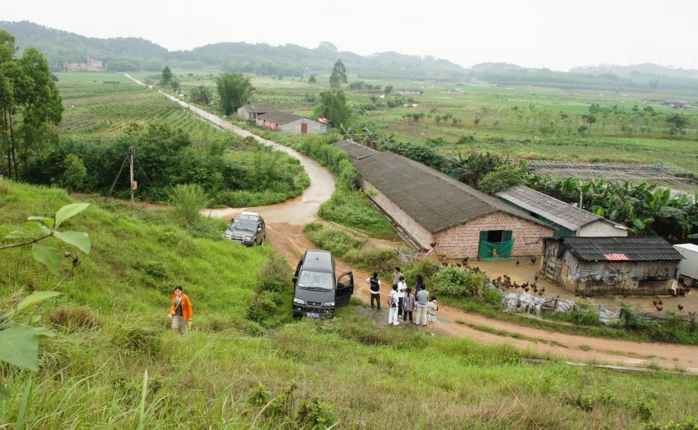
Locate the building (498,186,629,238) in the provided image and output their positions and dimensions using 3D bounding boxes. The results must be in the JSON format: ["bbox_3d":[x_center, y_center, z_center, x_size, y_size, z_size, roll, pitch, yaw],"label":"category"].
[{"bbox_3d":[14.150,0.461,39.062,3.500,2.700,10.000,-2,15,-10],"label":"building"}]

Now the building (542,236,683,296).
[{"bbox_3d":[14.141,2.447,30.820,5.700,2.600,3.300,-1,15,-9],"label":"building"}]

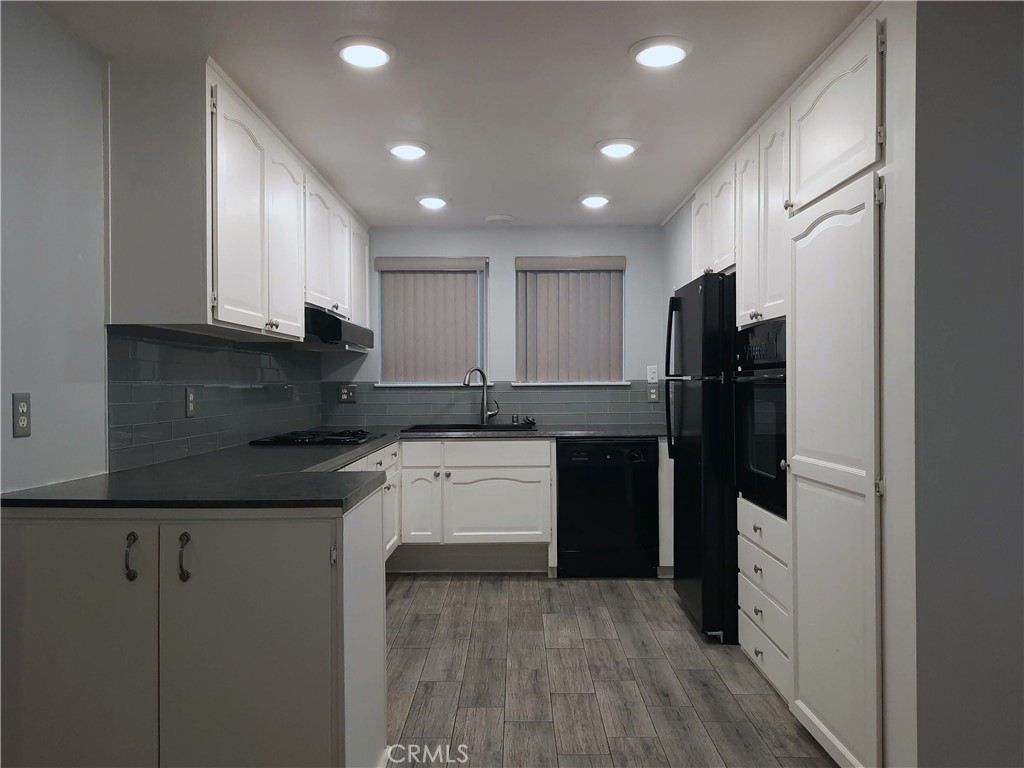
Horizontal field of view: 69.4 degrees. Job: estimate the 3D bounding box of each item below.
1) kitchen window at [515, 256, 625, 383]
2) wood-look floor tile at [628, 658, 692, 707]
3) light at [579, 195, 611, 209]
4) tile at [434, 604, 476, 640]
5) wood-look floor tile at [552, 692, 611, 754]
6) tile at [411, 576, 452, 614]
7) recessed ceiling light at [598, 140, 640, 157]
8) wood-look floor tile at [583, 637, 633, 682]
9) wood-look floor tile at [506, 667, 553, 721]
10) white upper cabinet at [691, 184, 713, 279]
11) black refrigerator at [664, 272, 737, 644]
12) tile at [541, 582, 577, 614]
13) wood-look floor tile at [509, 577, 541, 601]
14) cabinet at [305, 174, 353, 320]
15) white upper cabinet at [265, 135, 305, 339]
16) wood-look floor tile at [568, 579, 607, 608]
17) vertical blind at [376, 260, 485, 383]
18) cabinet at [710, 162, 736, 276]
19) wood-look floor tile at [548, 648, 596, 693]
[{"bbox_3d":[0.406,-0.443,5.117,0.760,0.862,0.095,0,0,0],"label":"kitchen window"},{"bbox_3d":[0.582,1.188,2.945,0.170,0.010,0.462,0,1,0],"label":"wood-look floor tile"},{"bbox_3d":[0.486,-1.071,4.319,0.200,0.030,0.200,0,1,0],"label":"light"},{"bbox_3d":[-0.271,1.154,3.554,0.169,0.010,0.457,0,0,0],"label":"tile"},{"bbox_3d":[0.233,1.188,2.595,0.171,0.010,0.469,0,0,0],"label":"wood-look floor tile"},{"bbox_3d":[-0.461,1.218,4.136,0.176,0.012,0.487,0,0,0],"label":"tile"},{"bbox_3d":[0.482,-1.062,3.345,0.200,0.030,0.200,0,1,0],"label":"recessed ceiling light"},{"bbox_3d":[0.410,1.186,3.178,0.171,0.010,0.469,0,0,0],"label":"wood-look floor tile"},{"bbox_3d":[0.063,1.188,2.829,0.170,0.010,0.462,0,1,0],"label":"wood-look floor tile"},{"bbox_3d":[1.296,-0.808,3.983,0.550,0.445,0.434,0,1,0],"label":"white upper cabinet"},{"bbox_3d":[1.207,0.334,3.675,0.795,1.684,0.700,0,1,0],"label":"black refrigerator"},{"bbox_3d":[0.235,1.151,3.900,0.169,0.010,0.457,0,0,0],"label":"tile"},{"bbox_3d":[0.072,1.174,4.222,0.170,0.010,0.462,0,1,0],"label":"wood-look floor tile"},{"bbox_3d":[-1.157,-0.715,4.035,0.351,0.658,0.990,0,0,0],"label":"cabinet"},{"bbox_3d":[-1.162,-0.624,3.252,0.352,0.843,0.513,0,0,0],"label":"white upper cabinet"},{"bbox_3d":[0.417,1.184,4.131,0.171,0.010,0.469,0,0,0],"label":"wood-look floor tile"},{"bbox_3d":[-0.554,-0.435,5.062,0.772,0.876,0.109,0,0,0],"label":"vertical blind"},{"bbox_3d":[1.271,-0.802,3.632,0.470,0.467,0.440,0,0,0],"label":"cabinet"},{"bbox_3d":[0.237,1.187,3.067,0.171,0.010,0.469,0,0,0],"label":"wood-look floor tile"}]

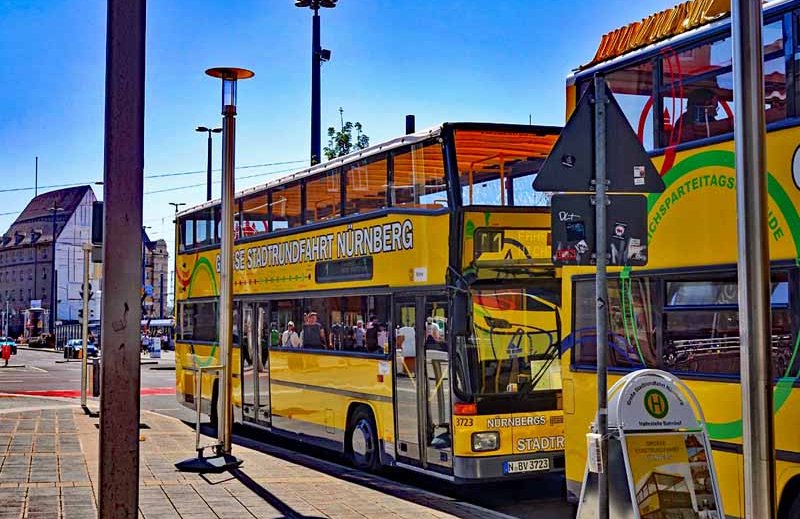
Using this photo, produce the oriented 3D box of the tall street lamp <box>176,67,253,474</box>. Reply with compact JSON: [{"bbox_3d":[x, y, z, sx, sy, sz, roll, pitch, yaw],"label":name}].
[{"bbox_3d":[-2.104,0.078,13.209,0.800,4.580,0.700,0,-3,0],"label":"tall street lamp"}]

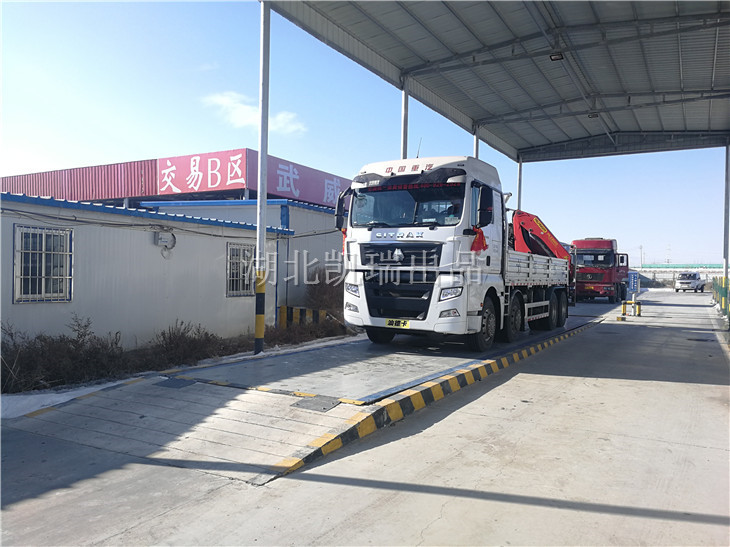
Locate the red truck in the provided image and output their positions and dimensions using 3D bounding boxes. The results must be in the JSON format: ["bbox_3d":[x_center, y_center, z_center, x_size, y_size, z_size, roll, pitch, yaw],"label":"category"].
[{"bbox_3d":[13.188,-0.100,31.986,2.550,3.400,6.800,1,0,30],"label":"red truck"}]

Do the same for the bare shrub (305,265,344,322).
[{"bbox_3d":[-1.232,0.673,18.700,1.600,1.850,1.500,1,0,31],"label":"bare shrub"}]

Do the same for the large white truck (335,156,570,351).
[{"bbox_3d":[3.067,-0.320,14.389,2.650,3.700,9.800,1,0,31],"label":"large white truck"}]

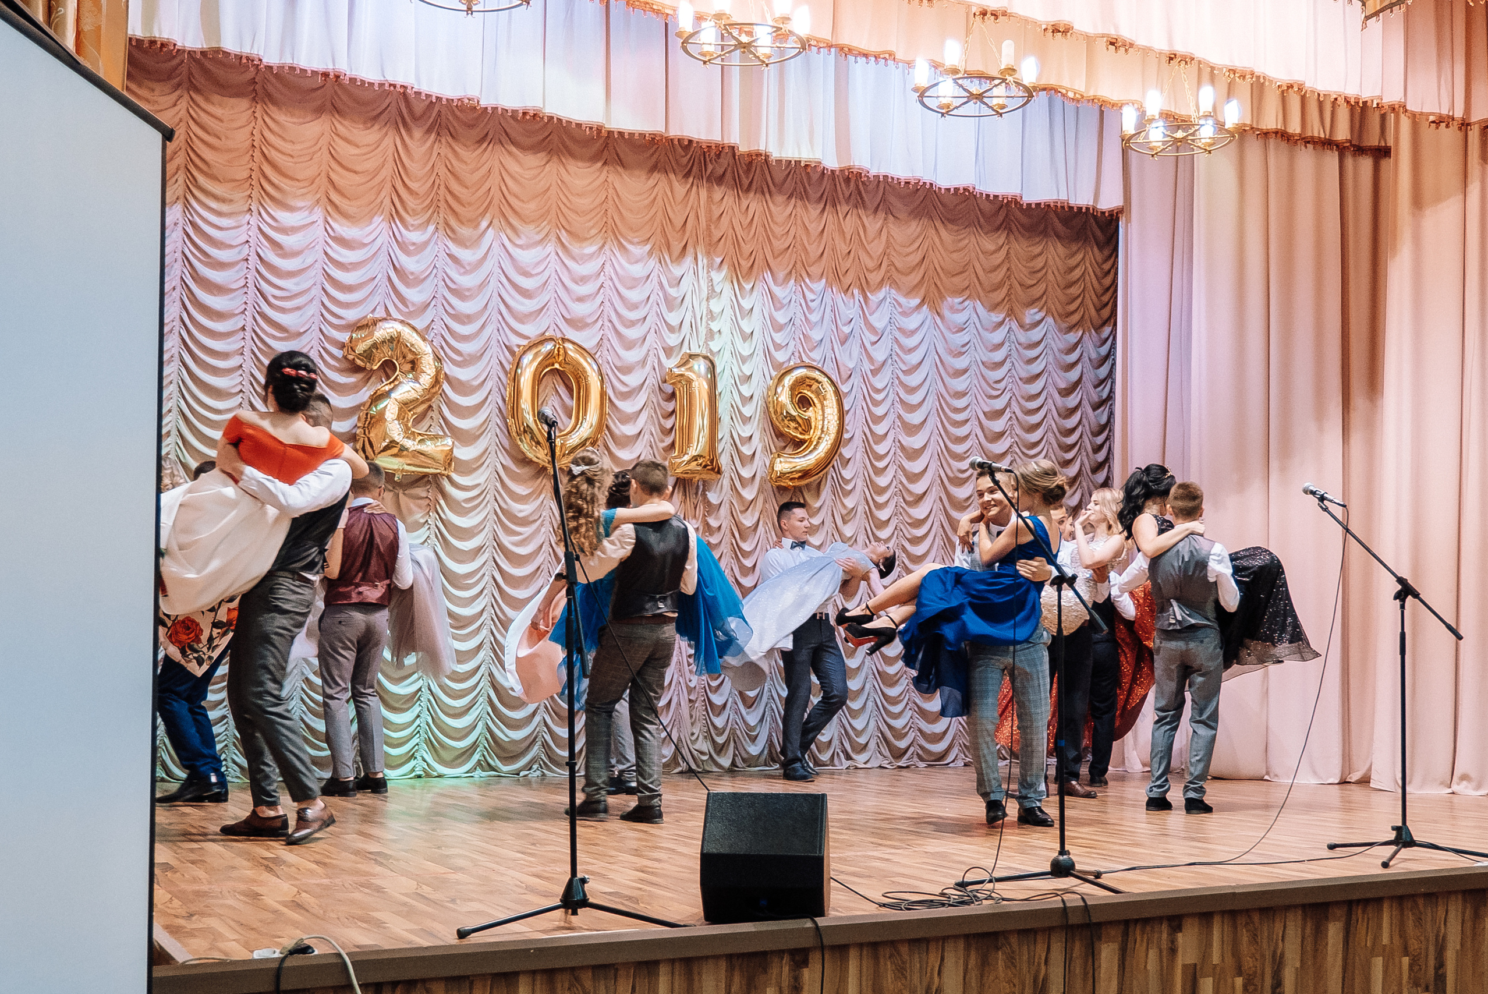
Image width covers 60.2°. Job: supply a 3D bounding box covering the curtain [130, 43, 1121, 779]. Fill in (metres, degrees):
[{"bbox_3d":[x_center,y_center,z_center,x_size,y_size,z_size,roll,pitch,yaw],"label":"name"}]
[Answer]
[{"bbox_3d":[-0.312,-0.361,8.808,7.350,4.420,0.250,4,-8,-23],"label":"curtain"}]

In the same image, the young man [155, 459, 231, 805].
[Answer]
[{"bbox_3d":[-2.806,0.672,6.602,0.520,1.740,0.520,4,-8,-21],"label":"young man"}]

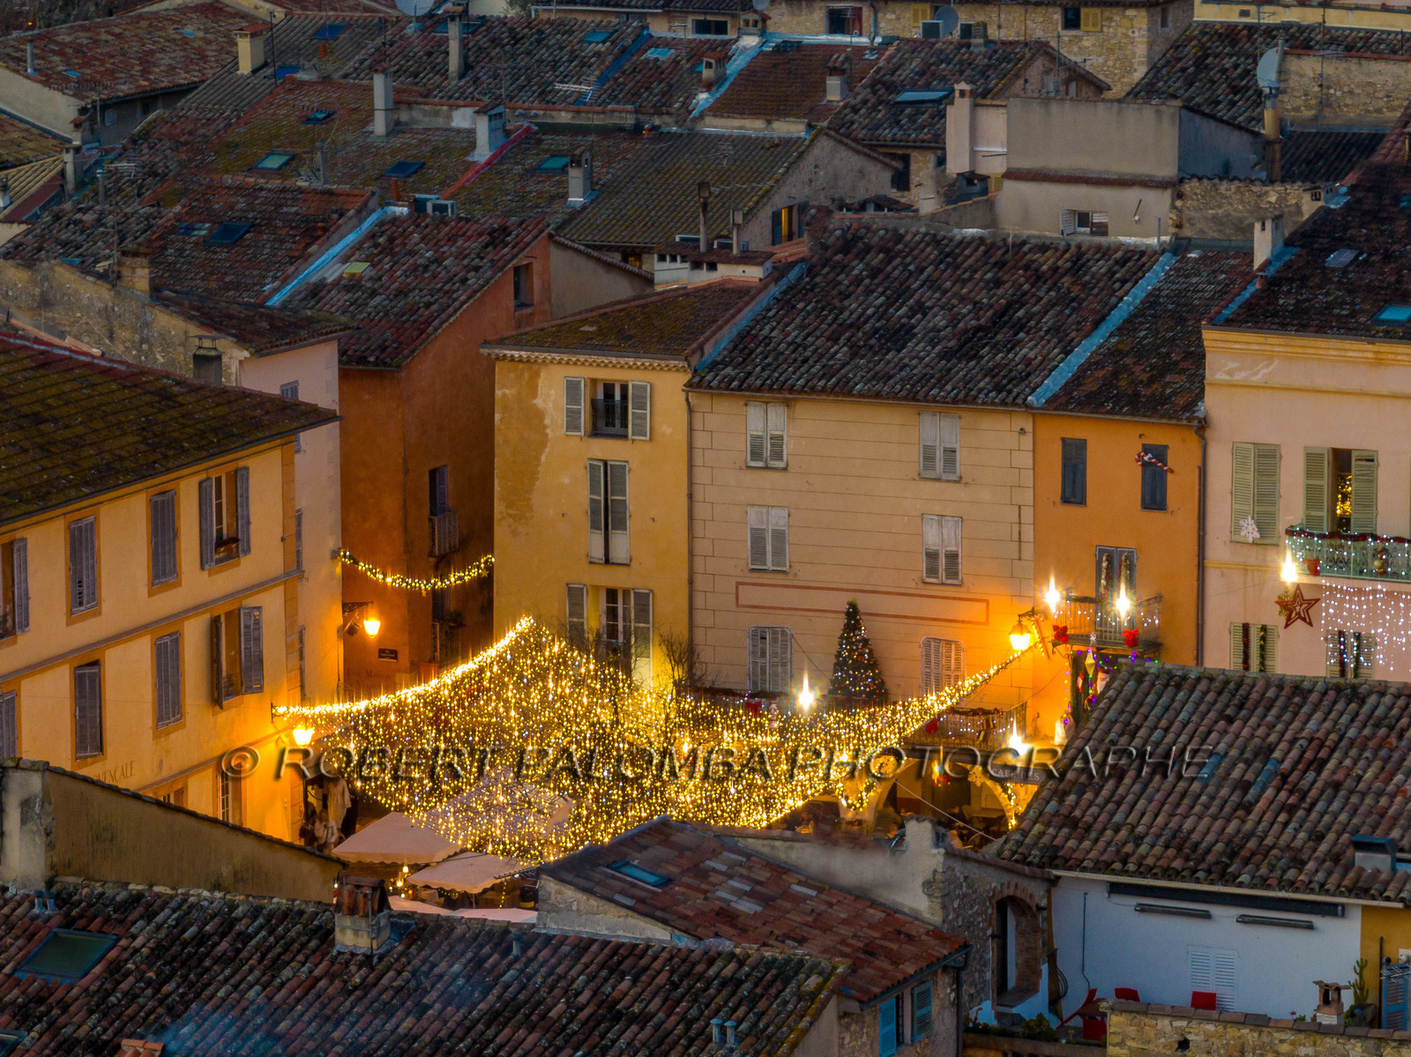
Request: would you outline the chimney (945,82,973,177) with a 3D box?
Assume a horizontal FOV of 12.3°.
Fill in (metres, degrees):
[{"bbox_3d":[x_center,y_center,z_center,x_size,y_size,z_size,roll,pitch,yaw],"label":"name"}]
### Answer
[{"bbox_3d":[6.507,-10.249,168.000,0.640,2.450,0.420,4,12,22],"label":"chimney"}]

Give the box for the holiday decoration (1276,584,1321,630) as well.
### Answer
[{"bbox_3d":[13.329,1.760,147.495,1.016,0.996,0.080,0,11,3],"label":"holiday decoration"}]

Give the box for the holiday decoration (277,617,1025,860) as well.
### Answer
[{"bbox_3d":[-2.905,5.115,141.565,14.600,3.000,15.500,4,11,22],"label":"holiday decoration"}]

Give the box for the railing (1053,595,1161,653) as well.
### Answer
[{"bbox_3d":[8.892,2.080,145.015,2.208,0.958,0.950,5,12,27],"label":"railing"}]

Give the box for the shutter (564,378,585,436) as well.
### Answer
[{"bbox_3d":[-2.958,-2.739,148.050,0.487,1.318,0.050,4,12,22],"label":"shutter"}]

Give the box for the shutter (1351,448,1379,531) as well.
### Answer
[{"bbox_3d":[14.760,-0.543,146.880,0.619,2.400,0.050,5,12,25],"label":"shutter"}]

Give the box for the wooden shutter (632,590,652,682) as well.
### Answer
[{"bbox_3d":[-1.445,2.499,150.223,0.500,2.217,0.050,4,11,24],"label":"wooden shutter"}]

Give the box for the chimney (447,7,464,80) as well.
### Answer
[{"bbox_3d":[-7.577,-14.707,199.000,0.348,2.265,0.520,4,11,23],"label":"chimney"}]

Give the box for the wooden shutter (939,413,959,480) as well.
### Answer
[{"bbox_3d":[5.396,-1.796,145.039,0.448,1.505,0.050,4,12,20],"label":"wooden shutter"}]

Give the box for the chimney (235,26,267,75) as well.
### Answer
[{"bbox_3d":[-13.984,-14.743,202.000,0.618,1.383,1.050,4,11,23],"label":"chimney"}]

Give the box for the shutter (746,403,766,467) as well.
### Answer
[{"bbox_3d":[1.164,-2.123,148.212,0.473,1.466,0.050,4,11,23],"label":"shutter"}]

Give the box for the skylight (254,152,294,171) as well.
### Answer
[{"bbox_3d":[-12.993,-11.079,198.000,0.800,0.120,1.130,6,30,29],"label":"skylight"}]

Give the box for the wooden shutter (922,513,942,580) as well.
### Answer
[{"bbox_3d":[5.239,0.471,151.498,0.467,1.593,0.050,4,11,22],"label":"wooden shutter"}]

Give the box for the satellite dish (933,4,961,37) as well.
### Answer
[{"bbox_3d":[7.474,-15.712,203.000,0.840,0.940,0.180,6,-2,30],"label":"satellite dish"}]

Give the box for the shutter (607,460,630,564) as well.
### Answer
[{"bbox_3d":[-1.980,-0.340,148.065,0.488,2.371,0.050,2,11,10],"label":"shutter"}]

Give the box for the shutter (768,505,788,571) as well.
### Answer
[{"bbox_3d":[1.632,0.246,146.832,0.471,1.484,0.050,4,12,20],"label":"shutter"}]

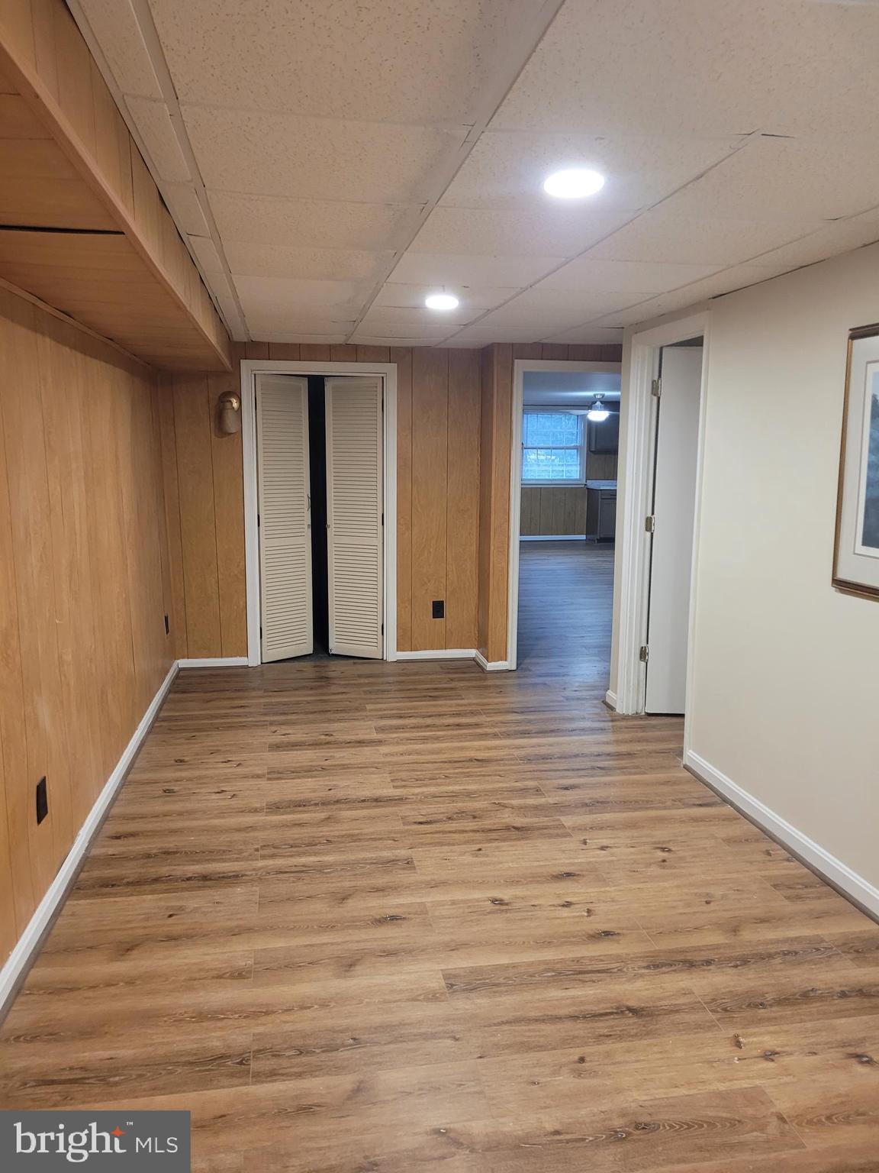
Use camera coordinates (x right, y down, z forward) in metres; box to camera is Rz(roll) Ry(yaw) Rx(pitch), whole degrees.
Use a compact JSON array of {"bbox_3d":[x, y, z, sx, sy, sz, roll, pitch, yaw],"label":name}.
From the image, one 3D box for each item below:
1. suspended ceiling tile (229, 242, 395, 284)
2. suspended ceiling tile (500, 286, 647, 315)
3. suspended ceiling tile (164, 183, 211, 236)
[{"bbox_3d":[-0.475,-1.194,3.240,0.600,0.020,0.600,-1,9,-10],"label":"suspended ceiling tile"},{"bbox_3d":[0.624,-1.321,4.063,0.596,0.020,0.596,-1,9,-10],"label":"suspended ceiling tile"},{"bbox_3d":[-0.728,-1.096,2.597,0.085,0.020,0.596,-1,9,-10],"label":"suspended ceiling tile"}]

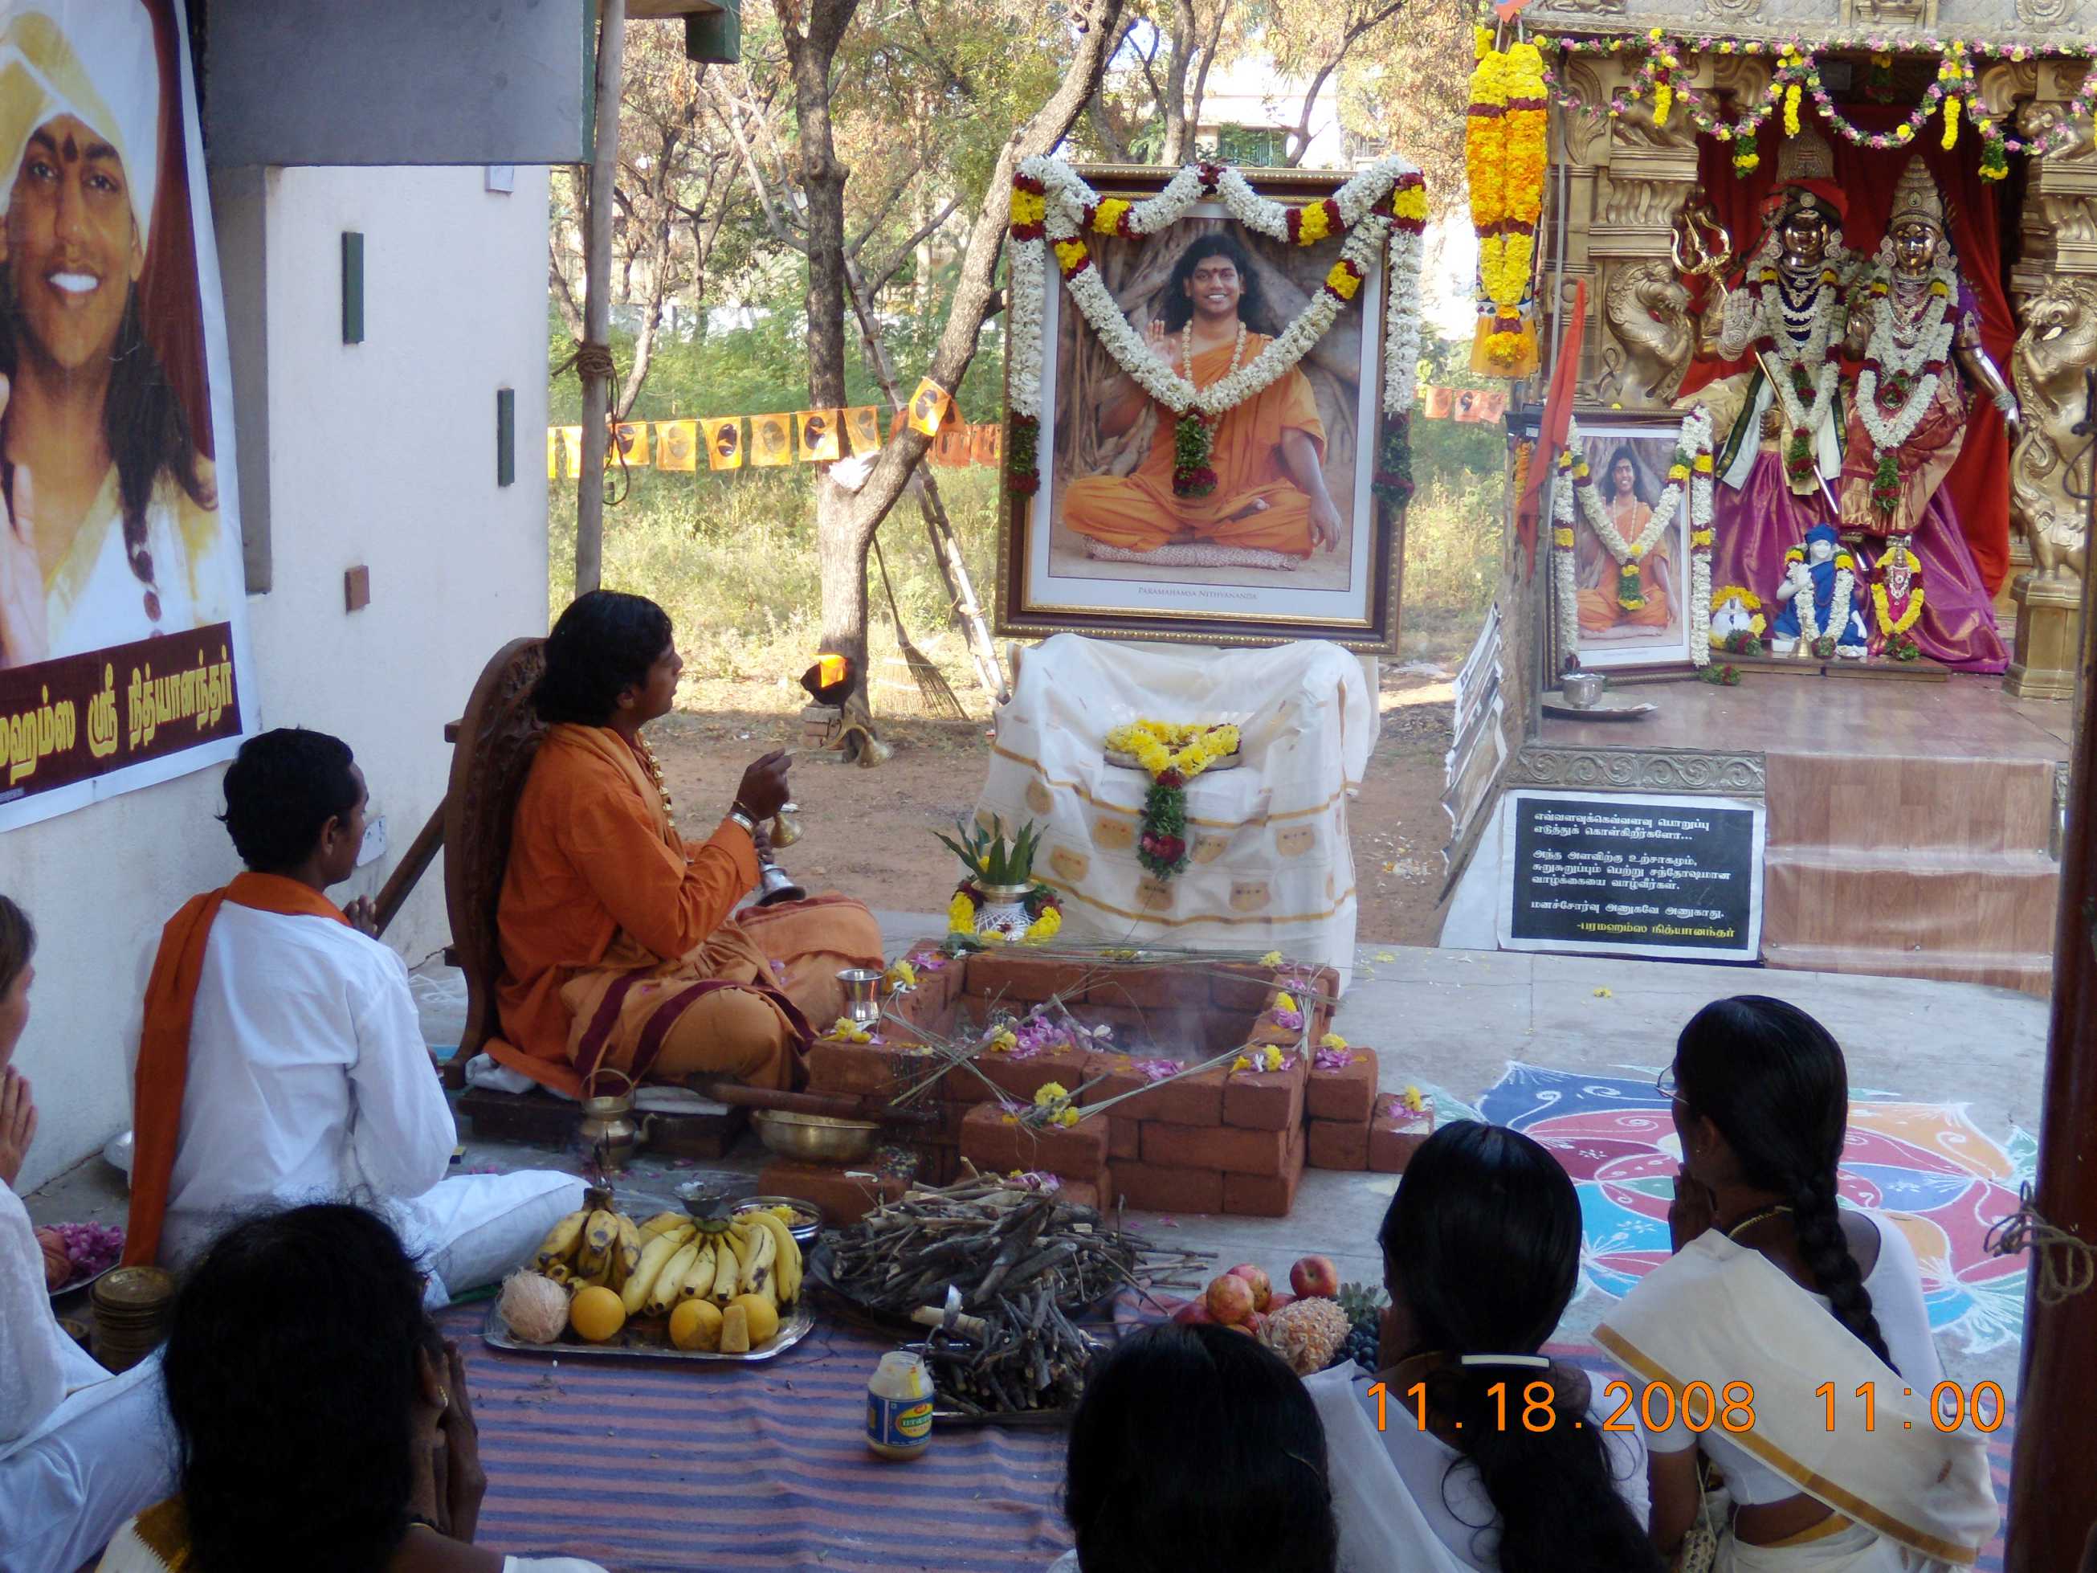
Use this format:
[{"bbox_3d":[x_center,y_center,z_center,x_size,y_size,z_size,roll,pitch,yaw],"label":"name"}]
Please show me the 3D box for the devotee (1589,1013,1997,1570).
[{"bbox_3d":[0.707,0.544,2.635,0.550,0.710,0.560,-4,12,-28],"label":"devotee"}]

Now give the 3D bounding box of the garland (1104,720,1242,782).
[{"bbox_3d":[0.261,-0.073,5.290,0.285,0.090,0.220,3,10,10],"label":"garland"}]

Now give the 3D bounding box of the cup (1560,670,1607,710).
[{"bbox_3d":[1.325,-0.237,6.302,0.112,0.083,0.112,1,10,0],"label":"cup"}]

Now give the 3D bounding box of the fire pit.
[{"bbox_3d":[0.143,0.490,4.253,0.990,0.216,0.940,3,10,11],"label":"fire pit"}]

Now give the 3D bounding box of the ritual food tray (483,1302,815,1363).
[{"bbox_3d":[-0.537,0.707,3.452,0.440,0.040,0.300,3,10,7],"label":"ritual food tray"}]

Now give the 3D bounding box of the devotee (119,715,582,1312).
[{"bbox_3d":[-1.007,0.290,3.643,0.630,0.770,0.550,5,11,20],"label":"devotee"}]

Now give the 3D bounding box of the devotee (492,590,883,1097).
[{"bbox_3d":[-0.647,0.065,4.434,0.650,0.820,0.670,3,10,9],"label":"devotee"}]

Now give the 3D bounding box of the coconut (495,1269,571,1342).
[{"bbox_3d":[-0.677,0.686,3.337,0.096,0.096,0.096,1,10,0],"label":"coconut"}]

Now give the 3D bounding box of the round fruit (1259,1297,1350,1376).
[{"bbox_3d":[0.328,0.707,3.286,0.115,0.110,0.130,1,10,0],"label":"round fruit"}]

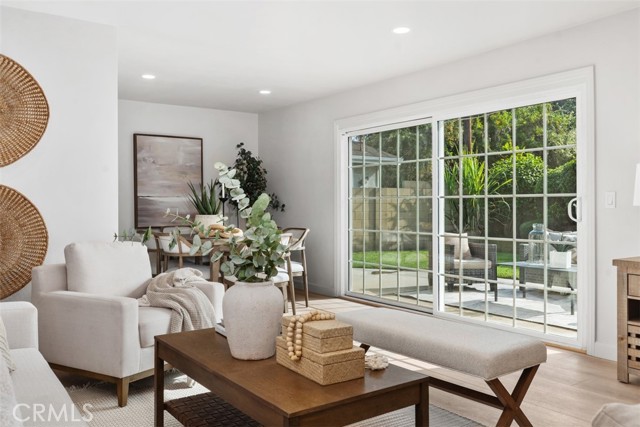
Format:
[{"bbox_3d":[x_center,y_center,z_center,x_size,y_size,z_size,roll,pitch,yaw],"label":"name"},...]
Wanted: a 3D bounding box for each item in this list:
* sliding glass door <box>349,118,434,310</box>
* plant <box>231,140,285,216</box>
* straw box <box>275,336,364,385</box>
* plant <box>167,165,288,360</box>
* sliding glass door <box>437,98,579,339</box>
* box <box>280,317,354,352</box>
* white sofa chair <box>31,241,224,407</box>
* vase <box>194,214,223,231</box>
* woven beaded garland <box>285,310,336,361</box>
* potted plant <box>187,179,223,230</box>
[{"bbox_3d":[0.750,0.011,5.666,0.080,1.880,1.387,-1,1,-36],"label":"sliding glass door"},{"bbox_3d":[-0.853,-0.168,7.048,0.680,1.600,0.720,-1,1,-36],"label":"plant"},{"bbox_3d":[-0.009,0.556,2.070,0.180,0.102,0.325,-1,1,-36],"label":"straw box"},{"bbox_3d":[-0.371,0.203,2.274,0.460,0.800,0.490,0,1,0],"label":"plant"},{"bbox_3d":[1.547,0.025,4.554,0.080,1.880,1.424,-1,1,-36],"label":"sliding glass door"},{"bbox_3d":[-0.013,0.462,2.071,0.142,0.083,0.262,-1,1,-36],"label":"box"},{"bbox_3d":[-1.211,0.615,3.464,0.810,0.850,0.865,0,1,29],"label":"white sofa chair"},{"bbox_3d":[-1.244,0.147,5.952,0.310,0.210,0.310,-1,1,-36],"label":"vase"},{"bbox_3d":[-0.048,0.480,2.106,0.170,0.155,0.140,-1,1,-36],"label":"woven beaded garland"},{"bbox_3d":[-1.277,-0.058,5.950,0.380,0.620,0.400,-1,1,-36],"label":"potted plant"}]

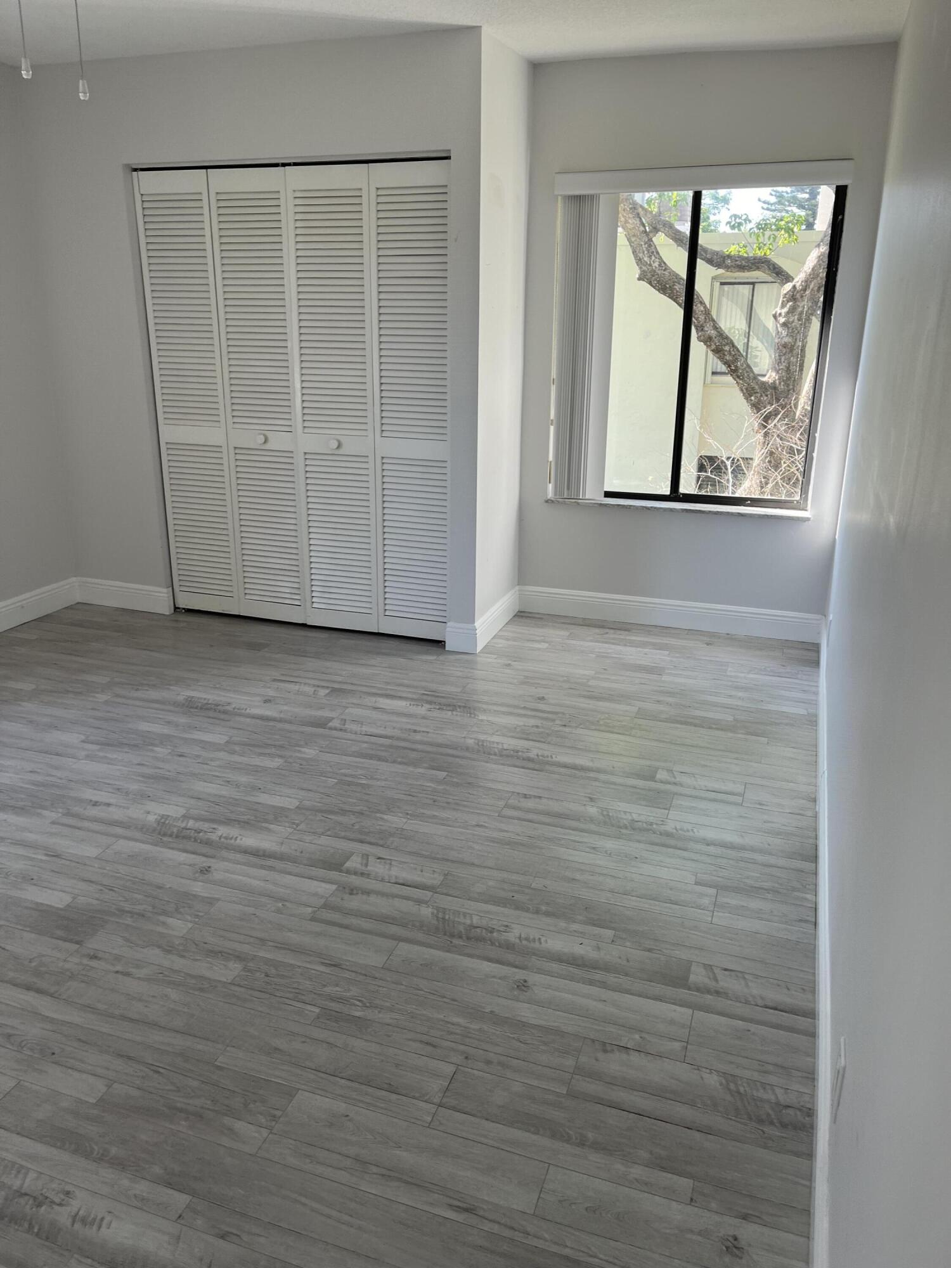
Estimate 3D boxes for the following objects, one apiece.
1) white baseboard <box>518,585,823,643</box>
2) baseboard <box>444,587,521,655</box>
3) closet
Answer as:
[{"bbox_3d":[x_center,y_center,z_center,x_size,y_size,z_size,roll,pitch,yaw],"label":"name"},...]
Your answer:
[{"bbox_3d":[0.915,-0.099,4.642,1.477,0.134,0.018,7,19,18],"label":"white baseboard"},{"bbox_3d":[0.050,-0.088,4.579,0.155,0.134,0.699,7,19,18],"label":"baseboard"},{"bbox_3d":[-0.805,-1.000,4.281,1.496,1.990,0.055,7,19,18],"label":"closet"}]

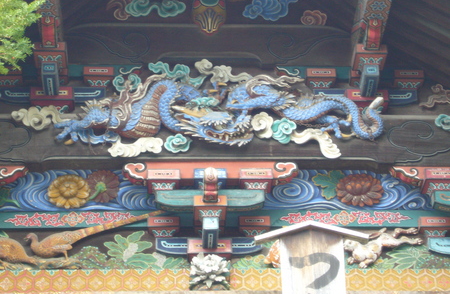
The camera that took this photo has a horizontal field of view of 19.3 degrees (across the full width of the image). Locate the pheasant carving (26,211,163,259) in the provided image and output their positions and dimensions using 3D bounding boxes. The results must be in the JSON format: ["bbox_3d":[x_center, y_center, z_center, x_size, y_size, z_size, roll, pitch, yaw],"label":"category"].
[{"bbox_3d":[-0.823,0.554,8.300,0.860,0.270,0.200,0,-30,-3],"label":"pheasant carving"}]

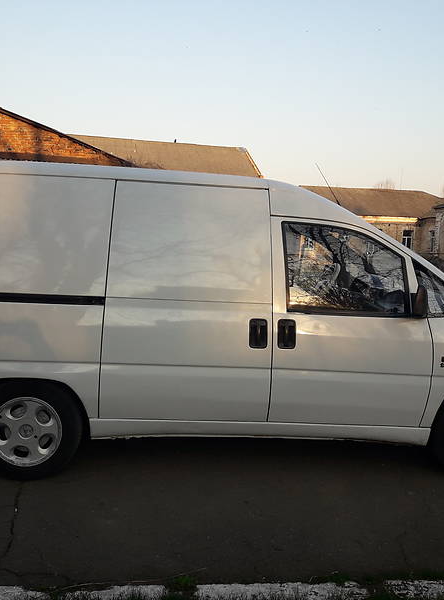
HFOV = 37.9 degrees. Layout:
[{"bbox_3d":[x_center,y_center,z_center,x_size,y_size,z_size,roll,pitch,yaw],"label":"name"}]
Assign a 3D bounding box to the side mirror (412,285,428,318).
[{"bbox_3d":[1.187,0.009,3.870,0.090,0.195,0.185,2,5,7],"label":"side mirror"}]

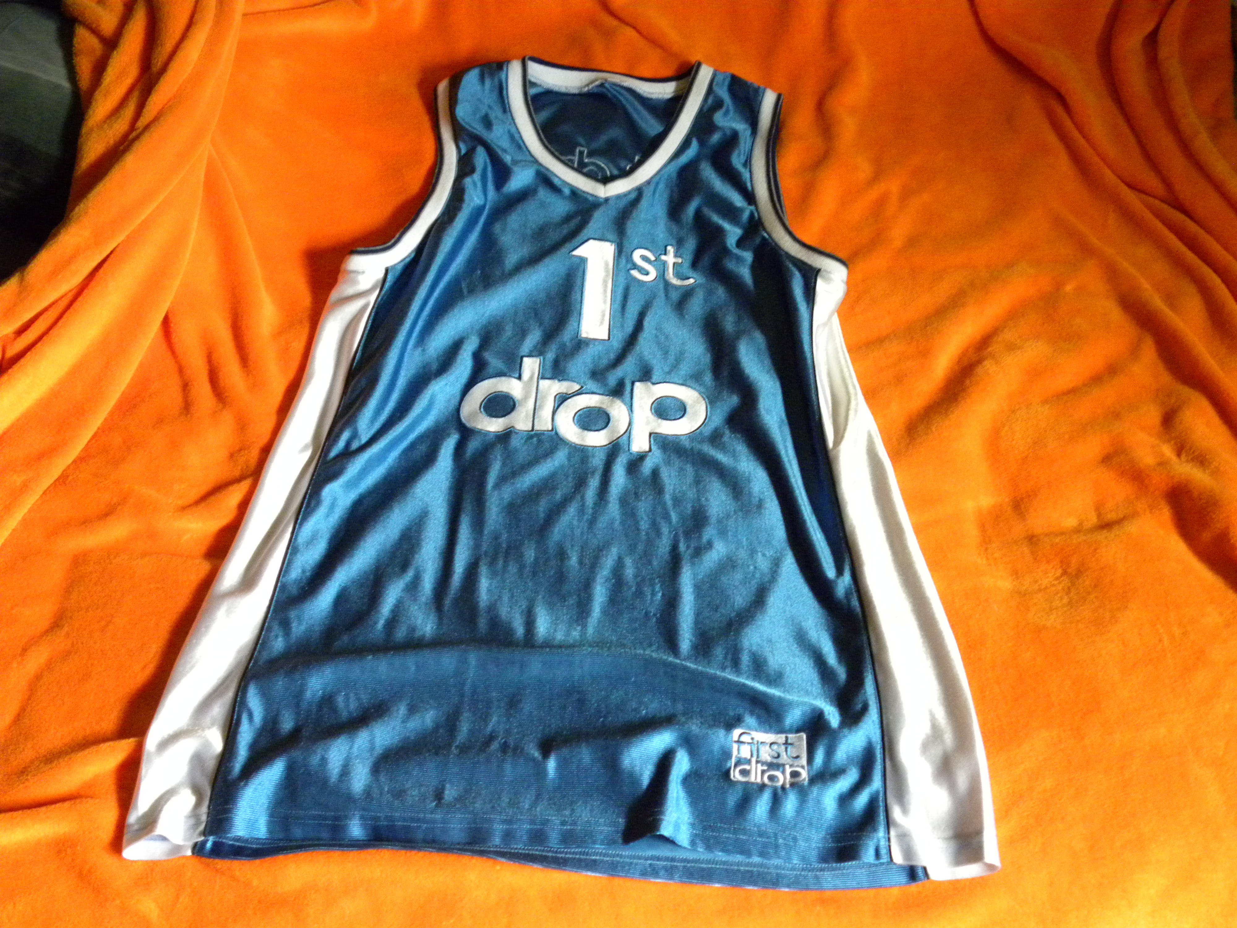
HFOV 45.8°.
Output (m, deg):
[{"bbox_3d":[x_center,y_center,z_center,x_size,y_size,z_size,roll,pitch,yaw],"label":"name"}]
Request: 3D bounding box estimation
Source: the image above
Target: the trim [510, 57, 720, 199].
[{"bbox_3d":[-0.011,-0.330,1.436,0.211,0.040,0.190,2,57,1],"label":"trim"}]

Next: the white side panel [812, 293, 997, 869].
[{"bbox_3d":[0.220,0.057,1.184,0.090,0.040,0.560,-2,57,-1],"label":"white side panel"}]

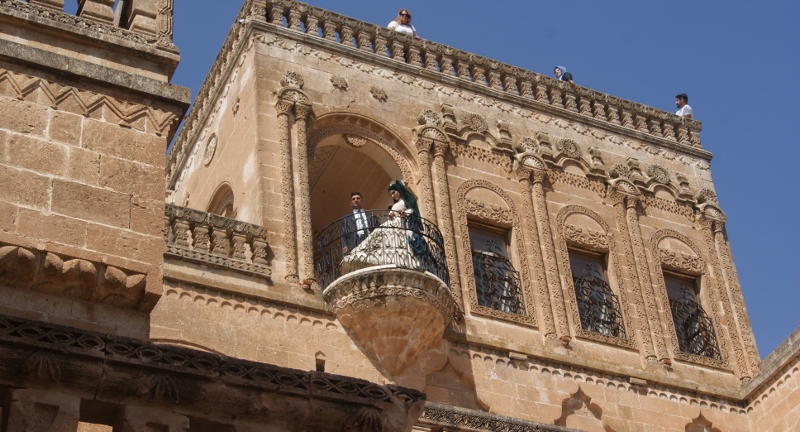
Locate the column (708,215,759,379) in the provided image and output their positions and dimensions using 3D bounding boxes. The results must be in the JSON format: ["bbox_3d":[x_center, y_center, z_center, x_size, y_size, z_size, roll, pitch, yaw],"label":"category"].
[{"bbox_3d":[5.700,1.363,25.243,0.250,3.480,0.250,14,-44,-22],"label":"column"}]

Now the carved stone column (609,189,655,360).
[{"bbox_3d":[3.838,0.902,24.483,0.250,3.480,0.250,14,-44,-22],"label":"carved stone column"}]

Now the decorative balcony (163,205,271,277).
[{"bbox_3d":[-2.568,0.364,20.811,1.655,0.901,0.270,14,-44,-22],"label":"decorative balcony"}]

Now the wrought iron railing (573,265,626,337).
[{"bbox_3d":[3.139,1.313,23.752,0.850,1.386,0.120,14,-44,-22],"label":"wrought iron railing"}]

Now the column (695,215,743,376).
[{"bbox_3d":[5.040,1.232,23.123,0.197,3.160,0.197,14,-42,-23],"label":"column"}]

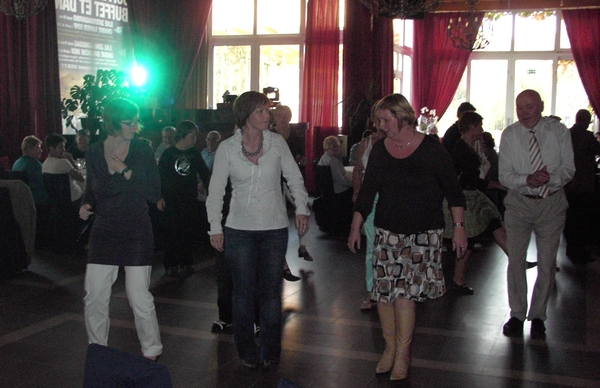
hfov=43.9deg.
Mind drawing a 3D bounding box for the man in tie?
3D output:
[{"bbox_3d":[1.689,0.131,5.355,0.510,1.742,0.360,3,6,20],"label":"man in tie"}]

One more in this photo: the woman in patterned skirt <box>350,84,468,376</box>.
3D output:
[{"bbox_3d":[0.643,0.245,4.464,0.600,1.674,0.370,5,7,32],"label":"woman in patterned skirt"}]

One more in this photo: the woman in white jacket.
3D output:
[{"bbox_3d":[-0.270,0.220,4.574,0.590,1.678,0.340,0,6,-8],"label":"woman in white jacket"}]

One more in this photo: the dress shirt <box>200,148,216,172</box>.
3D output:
[{"bbox_3d":[-1.069,-0.332,9.000,0.420,0.500,0.270,1,6,0],"label":"dress shirt"}]

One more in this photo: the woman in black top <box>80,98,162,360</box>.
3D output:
[{"bbox_3d":[-1.117,0.221,4.678,0.500,1.632,0.380,0,6,-8],"label":"woman in black top"}]

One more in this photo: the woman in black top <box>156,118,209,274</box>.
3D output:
[{"bbox_3d":[-1.142,0.027,7.226,0.560,1.482,0.320,0,6,-10],"label":"woman in black top"}]

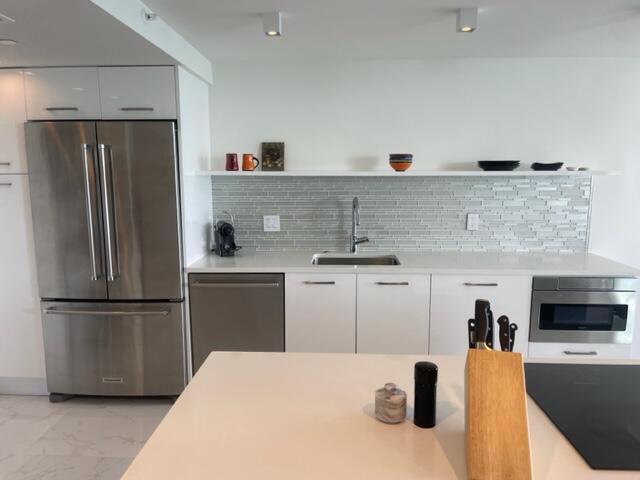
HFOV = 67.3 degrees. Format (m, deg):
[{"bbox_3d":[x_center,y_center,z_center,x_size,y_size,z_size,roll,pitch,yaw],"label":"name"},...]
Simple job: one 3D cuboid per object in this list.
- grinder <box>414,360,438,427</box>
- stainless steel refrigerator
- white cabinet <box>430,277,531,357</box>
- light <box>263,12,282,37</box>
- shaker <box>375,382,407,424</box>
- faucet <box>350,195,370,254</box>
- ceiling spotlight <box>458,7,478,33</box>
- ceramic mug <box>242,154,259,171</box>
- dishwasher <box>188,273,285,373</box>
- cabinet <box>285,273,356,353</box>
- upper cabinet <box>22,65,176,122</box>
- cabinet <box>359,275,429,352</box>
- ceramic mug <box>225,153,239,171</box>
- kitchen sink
[{"bbox_3d":[0.254,0.371,1.150,0.049,0.144,0.049,0,9,3],"label":"grinder"},{"bbox_3d":[-1.300,0.151,3.288,0.908,1.810,0.745,0,9,3],"label":"stainless steel refrigerator"},{"bbox_3d":[1.013,0.565,3.303,0.614,0.783,0.600,0,8,3],"label":"white cabinet"},{"bbox_3d":[-0.233,-1.070,2.390,0.084,0.092,0.084,0,9,3],"label":"light"},{"bbox_3d":[0.172,0.388,1.165,0.076,0.084,0.076,0,8,3],"label":"shaker"},{"bbox_3d":[0.296,-0.091,3.368,0.125,0.416,0.250,-1,9,-4],"label":"faucet"},{"bbox_3d":[0.718,-1.065,2.341,0.084,0.092,0.084,0,9,3],"label":"ceiling spotlight"},{"bbox_3d":[-0.491,-0.549,3.418,0.125,0.116,0.086,0,8,3],"label":"ceramic mug"},{"bbox_3d":[-0.510,0.562,3.360,0.610,0.783,0.610,0,8,3],"label":"dishwasher"},{"bbox_3d":[0.021,0.574,3.371,0.457,0.843,0.600,0,9,3],"label":"cabinet"},{"bbox_3d":[-1.315,-0.925,3.216,0.932,0.312,0.625,0,8,3],"label":"upper cabinet"},{"bbox_3d":[0.479,0.562,3.332,0.456,0.783,0.600,0,8,3],"label":"cabinet"},{"bbox_3d":[-0.603,-0.523,3.259,0.086,0.113,0.114,0,9,3],"label":"ceramic mug"},{"bbox_3d":[0.246,0.234,3.290,0.575,0.200,0.430,0,8,3],"label":"kitchen sink"}]

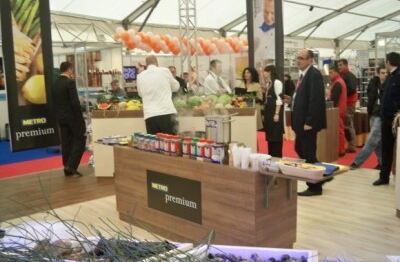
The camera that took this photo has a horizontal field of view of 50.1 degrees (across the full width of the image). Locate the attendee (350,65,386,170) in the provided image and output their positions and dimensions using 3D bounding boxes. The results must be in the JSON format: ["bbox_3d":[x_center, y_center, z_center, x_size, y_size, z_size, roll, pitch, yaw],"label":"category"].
[{"bbox_3d":[2.691,-0.215,6.742,0.600,1.587,0.450,-3,8,-11],"label":"attendee"}]

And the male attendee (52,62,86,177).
[{"bbox_3d":[-2.032,-0.176,6.656,0.470,1.760,0.330,4,9,36],"label":"male attendee"}]

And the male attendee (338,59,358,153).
[{"bbox_3d":[2.823,-0.472,8.099,0.360,1.742,0.480,-5,8,-23],"label":"male attendee"}]

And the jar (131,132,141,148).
[{"bbox_3d":[-0.671,0.091,4.424,0.080,0.145,0.080,-8,10,-44],"label":"jar"}]

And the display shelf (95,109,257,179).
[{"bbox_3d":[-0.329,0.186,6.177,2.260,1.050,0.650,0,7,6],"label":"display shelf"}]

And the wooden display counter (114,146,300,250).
[{"bbox_3d":[-0.033,0.601,4.053,0.566,0.795,1.855,-9,10,-44],"label":"wooden display counter"}]

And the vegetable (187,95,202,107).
[{"bbox_3d":[-0.078,-0.462,6.650,0.220,0.190,0.215,-1,7,0],"label":"vegetable"}]

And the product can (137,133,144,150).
[{"bbox_3d":[-0.594,0.106,4.250,0.073,0.150,0.073,-1,7,0],"label":"product can"}]

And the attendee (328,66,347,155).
[{"bbox_3d":[2.504,-0.376,7.756,0.330,1.680,0.470,1,7,18],"label":"attendee"}]

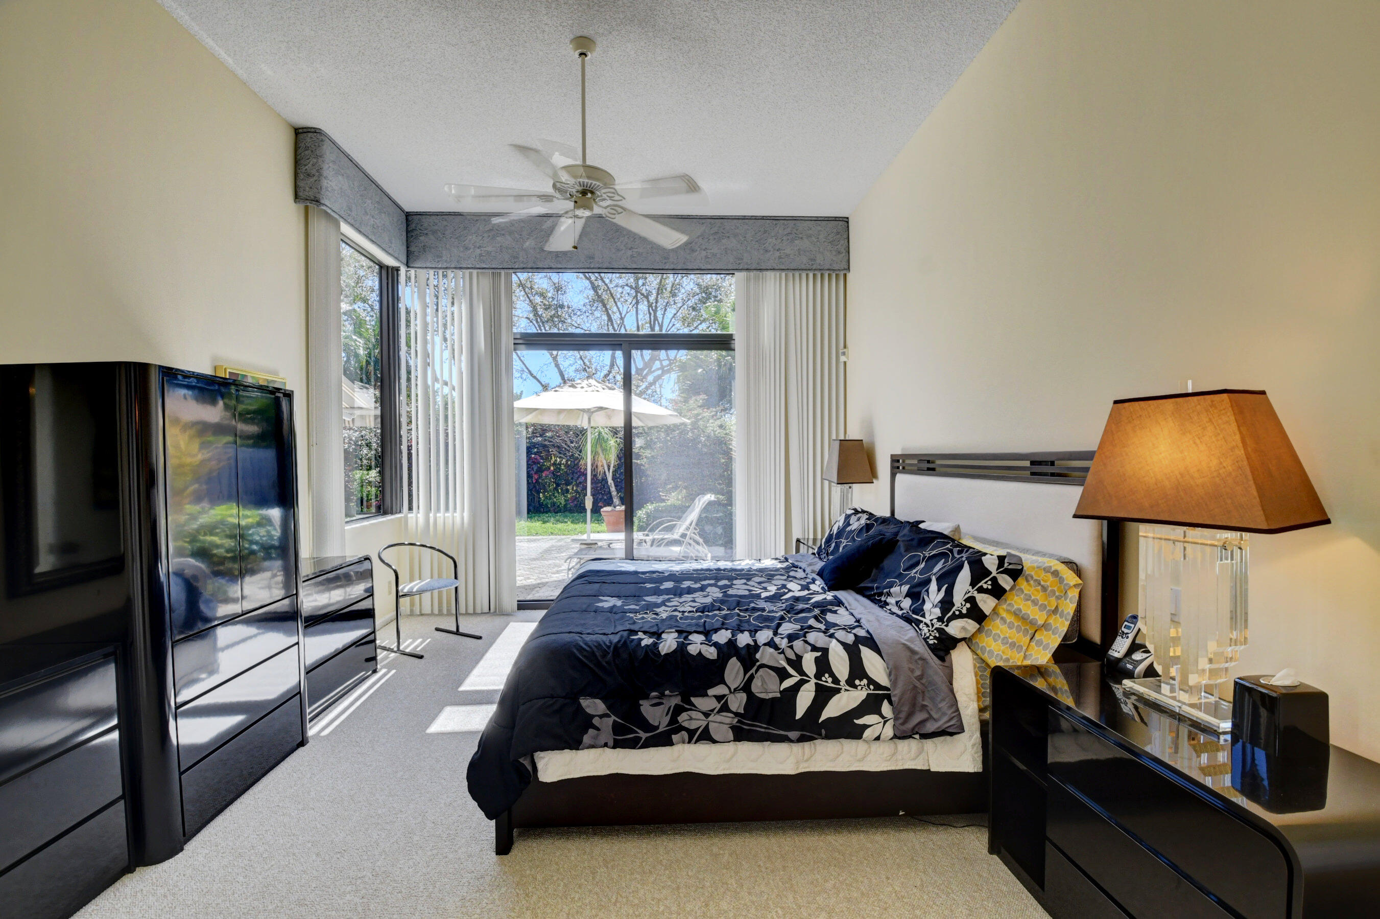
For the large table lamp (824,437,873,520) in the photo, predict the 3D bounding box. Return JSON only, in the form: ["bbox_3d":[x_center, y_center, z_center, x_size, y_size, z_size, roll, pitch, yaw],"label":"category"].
[{"bbox_3d":[1.223,0.232,4.509,0.308,0.834,0.437,-1,0,-3],"label":"large table lamp"}]

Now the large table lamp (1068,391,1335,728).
[{"bbox_3d":[1.351,0.253,1.555,0.308,0.844,0.437,-1,0,-21],"label":"large table lamp"}]

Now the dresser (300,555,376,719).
[{"bbox_3d":[-2.071,0.939,3.046,0.377,0.715,0.923,-1,0,-3],"label":"dresser"}]

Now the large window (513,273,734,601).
[{"bbox_3d":[-0.556,-0.182,4.988,1.915,2.848,0.119,-1,0,-3],"label":"large window"}]

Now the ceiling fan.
[{"bbox_3d":[-0.523,-1.580,2.803,1.330,0.943,1.330,-1,0,-3],"label":"ceiling fan"}]

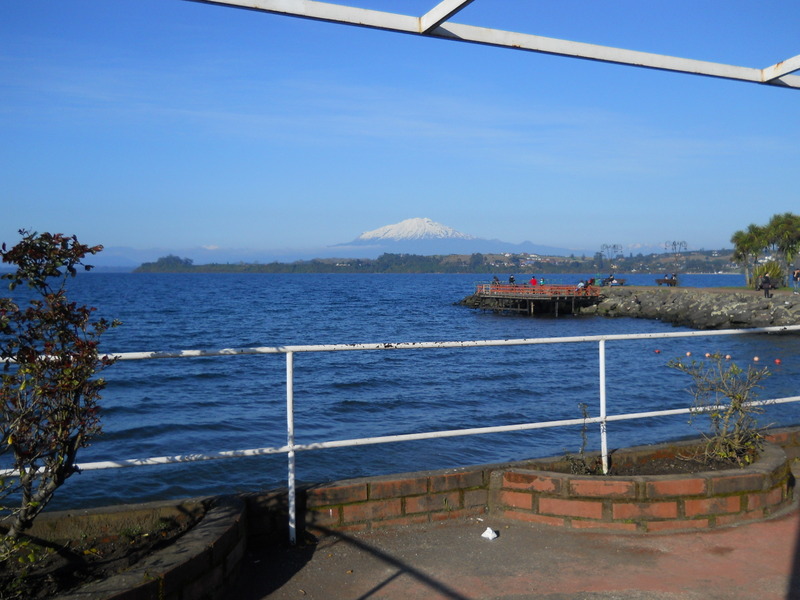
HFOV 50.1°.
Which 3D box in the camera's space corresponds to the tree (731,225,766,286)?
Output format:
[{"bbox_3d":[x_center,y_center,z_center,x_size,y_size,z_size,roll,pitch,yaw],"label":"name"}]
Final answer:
[{"bbox_3d":[33.800,-4.209,82.909,3.400,6.000,3.400,1,2,17],"label":"tree"}]

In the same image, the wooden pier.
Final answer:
[{"bbox_3d":[11.300,0.017,71.036,6.300,2.400,9.200,-1,2,-34],"label":"wooden pier"}]

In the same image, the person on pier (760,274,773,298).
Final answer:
[{"bbox_3d":[24.450,-0.943,56.998,0.500,1.670,0.360,0,2,-6],"label":"person on pier"}]

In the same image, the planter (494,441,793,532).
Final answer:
[{"bbox_3d":[1.414,1.003,4.539,1.882,0.275,0.768,-1,2,-28],"label":"planter"}]

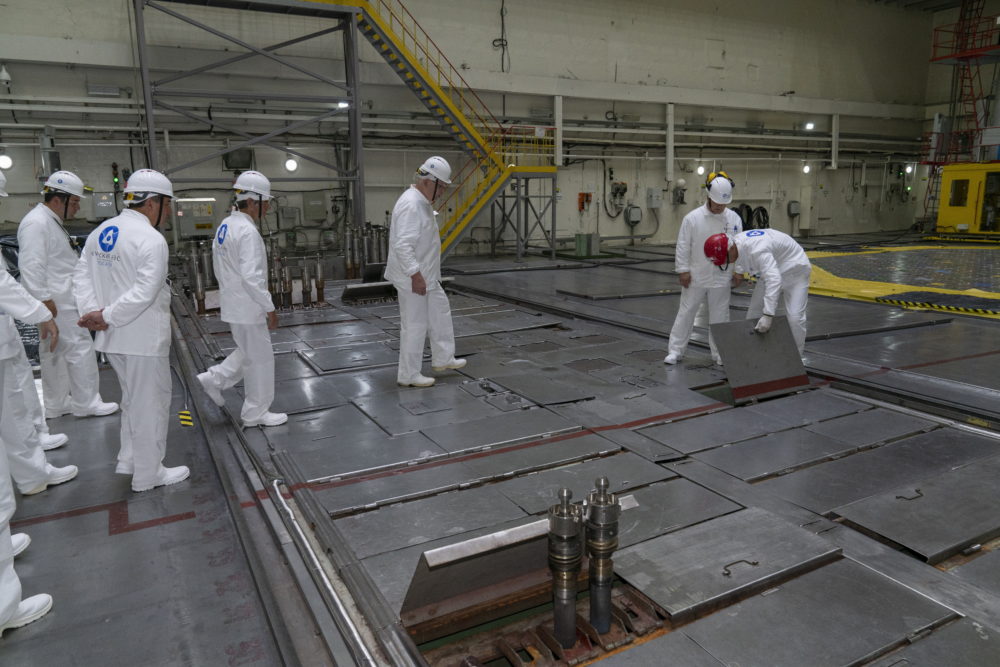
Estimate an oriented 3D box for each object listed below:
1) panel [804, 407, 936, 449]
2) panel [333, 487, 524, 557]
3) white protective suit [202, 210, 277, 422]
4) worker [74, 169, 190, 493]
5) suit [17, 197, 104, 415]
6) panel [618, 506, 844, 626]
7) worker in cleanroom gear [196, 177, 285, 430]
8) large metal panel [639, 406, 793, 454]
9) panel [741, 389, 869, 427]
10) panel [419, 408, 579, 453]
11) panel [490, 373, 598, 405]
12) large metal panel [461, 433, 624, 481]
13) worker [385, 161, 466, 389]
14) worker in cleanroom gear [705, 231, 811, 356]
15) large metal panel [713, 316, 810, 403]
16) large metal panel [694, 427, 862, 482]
[{"bbox_3d":[2.558,0.663,4.782,0.838,0.030,0.450,-7,13,-27],"label":"panel"},{"bbox_3d":[-0.336,0.955,3.528,0.894,0.030,0.422,-7,13,-27],"label":"panel"},{"bbox_3d":[-1.821,-0.084,4.903,0.600,1.520,0.520,-6,12,-24],"label":"white protective suit"},{"bbox_3d":[-2.103,-0.019,3.928,0.520,1.780,0.580,-12,15,-43],"label":"worker"},{"bbox_3d":[-3.316,-0.184,5.241,0.550,1.577,0.560,-10,14,-38],"label":"suit"},{"bbox_3d":[0.966,1.001,3.090,0.960,0.050,0.515,-7,13,-27],"label":"panel"},{"bbox_3d":[-1.824,-0.216,4.877,0.640,1.790,0.520,-6,12,-24],"label":"worker in cleanroom gear"},{"bbox_3d":[1.484,0.676,4.799,1.018,0.030,0.520,-7,13,-27],"label":"large metal panel"},{"bbox_3d":[2.313,0.569,5.241,0.870,0.040,0.540,-7,13,-27],"label":"panel"},{"bbox_3d":[0.015,0.684,4.873,1.034,0.030,0.491,-7,13,-27],"label":"panel"},{"bbox_3d":[0.312,0.479,5.861,0.470,0.040,0.950,-7,13,-27],"label":"panel"},{"bbox_3d":[0.239,0.767,4.405,1.000,0.040,0.470,-7,13,-27],"label":"large metal panel"},{"bbox_3d":[-0.629,-0.516,5.864,0.700,1.900,0.550,-1,11,-1],"label":"worker"},{"bbox_3d":[2.320,-0.298,6.232,0.920,1.276,0.580,-7,13,-27],"label":"worker in cleanroom gear"},{"bbox_3d":[2.106,0.197,5.626,0.870,0.640,0.040,-7,-15,-27],"label":"large metal panel"},{"bbox_3d":[1.746,0.760,4.351,1.010,0.030,0.442,-7,13,-27],"label":"large metal panel"}]

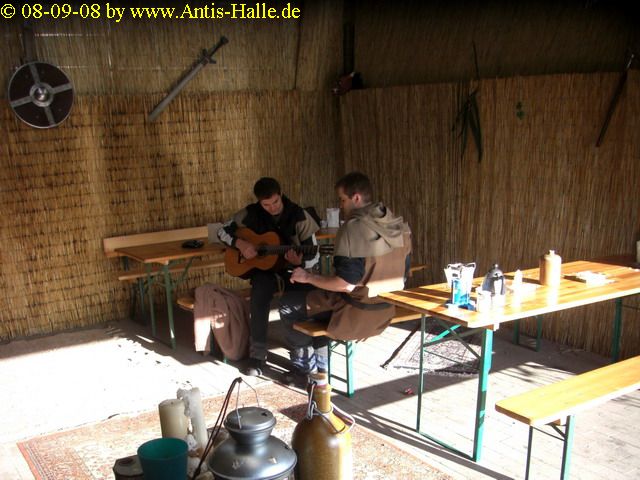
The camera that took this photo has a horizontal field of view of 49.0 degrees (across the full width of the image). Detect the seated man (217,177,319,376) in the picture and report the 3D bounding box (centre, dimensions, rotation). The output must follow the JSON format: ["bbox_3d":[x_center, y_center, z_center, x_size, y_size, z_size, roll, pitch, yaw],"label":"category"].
[{"bbox_3d":[-0.406,0.224,5.166,0.680,1.340,0.840,-3,9,-13],"label":"seated man"}]

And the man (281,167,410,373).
[{"bbox_3d":[0.145,0.268,4.628,0.800,1.400,0.550,4,10,32],"label":"man"}]

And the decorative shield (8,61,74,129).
[{"bbox_3d":[-2.265,-1.179,5.715,0.530,0.530,0.110,-7,11,-35],"label":"decorative shield"}]

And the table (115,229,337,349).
[{"bbox_3d":[-0.600,0.374,6.069,2.120,0.770,0.620,-7,11,-35],"label":"table"}]

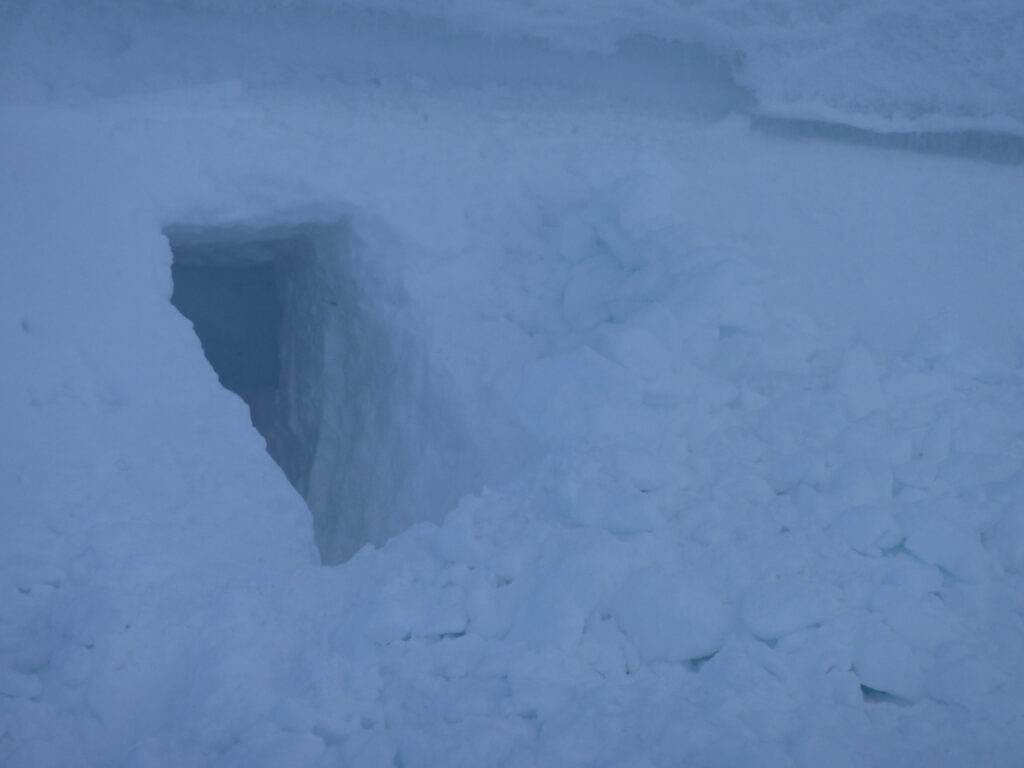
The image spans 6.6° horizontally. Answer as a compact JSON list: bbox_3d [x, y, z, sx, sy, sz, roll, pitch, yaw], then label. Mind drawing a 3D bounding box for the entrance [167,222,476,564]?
[{"bbox_3d":[-0.687,0.034,32.000,0.850,1.200,0.800,0,0,-30],"label":"entrance"}]

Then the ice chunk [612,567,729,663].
[{"bbox_3d":[0.557,0.810,31.200,0.400,0.330,0.320,0,0,0],"label":"ice chunk"}]

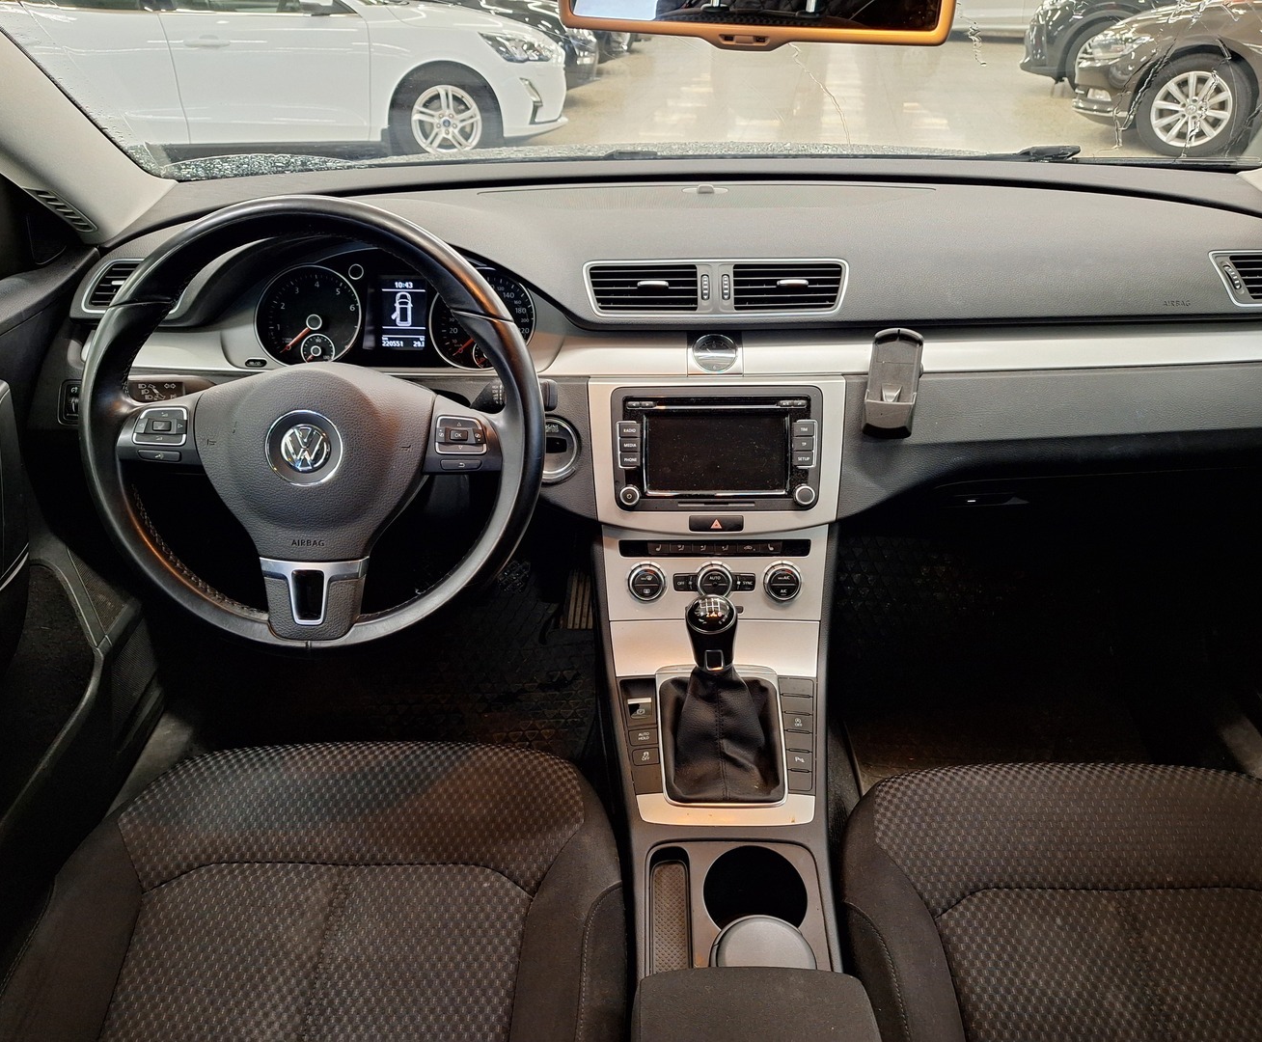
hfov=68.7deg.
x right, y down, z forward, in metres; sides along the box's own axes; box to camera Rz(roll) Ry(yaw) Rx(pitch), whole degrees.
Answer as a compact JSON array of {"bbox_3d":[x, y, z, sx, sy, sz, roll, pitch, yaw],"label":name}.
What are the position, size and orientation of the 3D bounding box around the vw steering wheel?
[{"bbox_3d":[-0.259,-0.074,0.779,0.377,0.374,0.090,0,9,1],"label":"vw steering wheel"}]

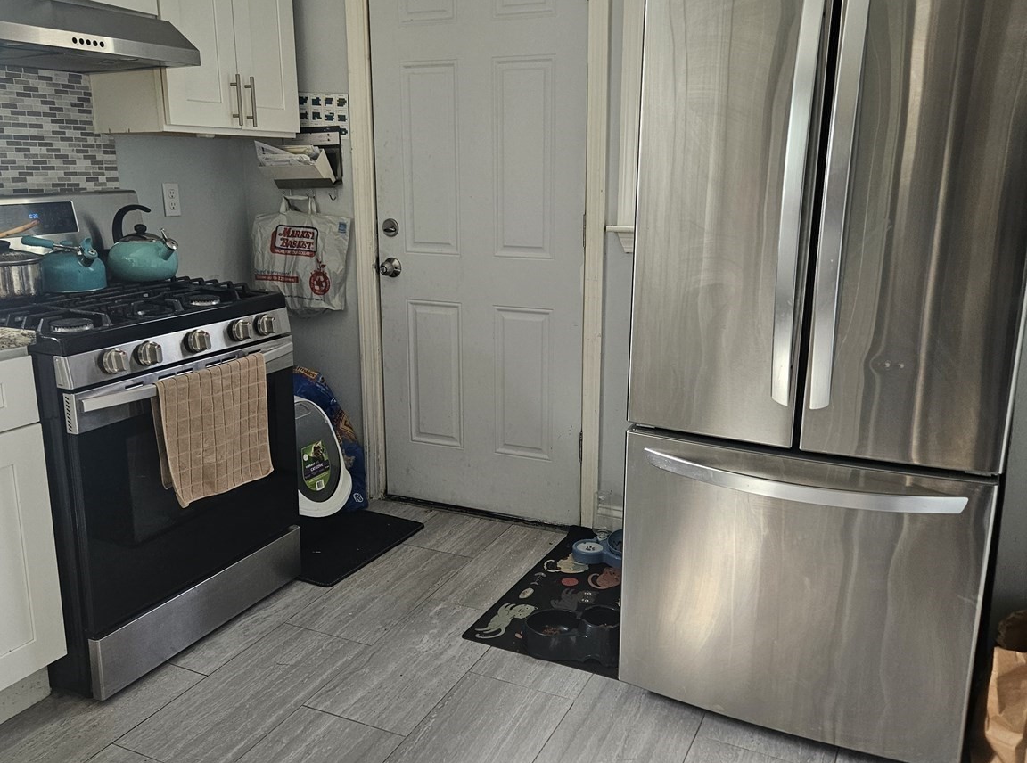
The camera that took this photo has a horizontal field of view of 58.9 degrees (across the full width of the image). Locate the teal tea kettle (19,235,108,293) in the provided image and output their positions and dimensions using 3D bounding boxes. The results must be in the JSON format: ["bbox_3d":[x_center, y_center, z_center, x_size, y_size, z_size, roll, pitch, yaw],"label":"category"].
[{"bbox_3d":[-1.235,-0.325,2.537,0.225,0.150,0.205,10,17,36],"label":"teal tea kettle"}]

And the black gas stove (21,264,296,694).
[{"bbox_3d":[-1.142,0.207,2.612,0.695,0.950,0.765,6,15,24],"label":"black gas stove"}]

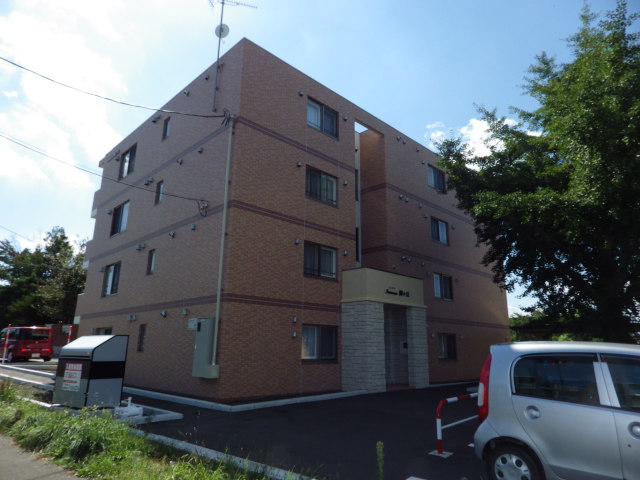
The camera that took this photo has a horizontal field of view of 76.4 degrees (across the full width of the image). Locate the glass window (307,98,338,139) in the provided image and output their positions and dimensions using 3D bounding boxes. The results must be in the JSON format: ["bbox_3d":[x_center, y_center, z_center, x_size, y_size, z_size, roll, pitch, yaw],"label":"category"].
[{"bbox_3d":[0.118,-4.703,15.849,0.140,1.217,1.726,-13,-20,43],"label":"glass window"}]

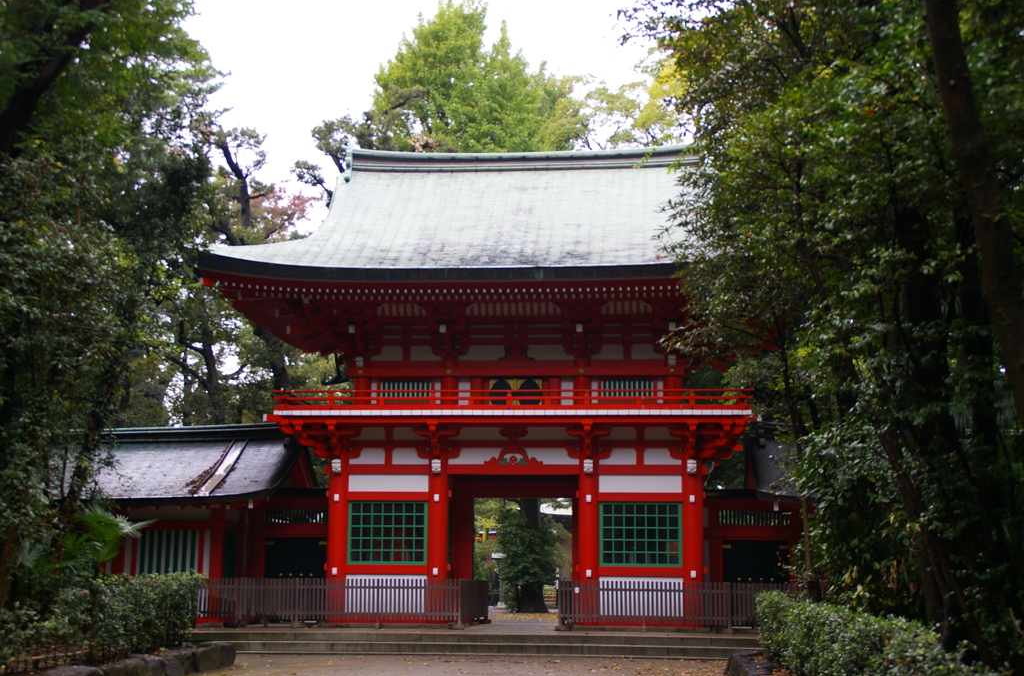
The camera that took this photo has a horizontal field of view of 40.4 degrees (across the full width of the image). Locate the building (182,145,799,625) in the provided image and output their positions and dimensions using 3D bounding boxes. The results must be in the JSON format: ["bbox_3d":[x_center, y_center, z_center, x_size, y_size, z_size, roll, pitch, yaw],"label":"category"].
[{"bbox_3d":[0.279,0.944,35.576,13.988,12.415,9.728,-1,-10,6],"label":"building"}]

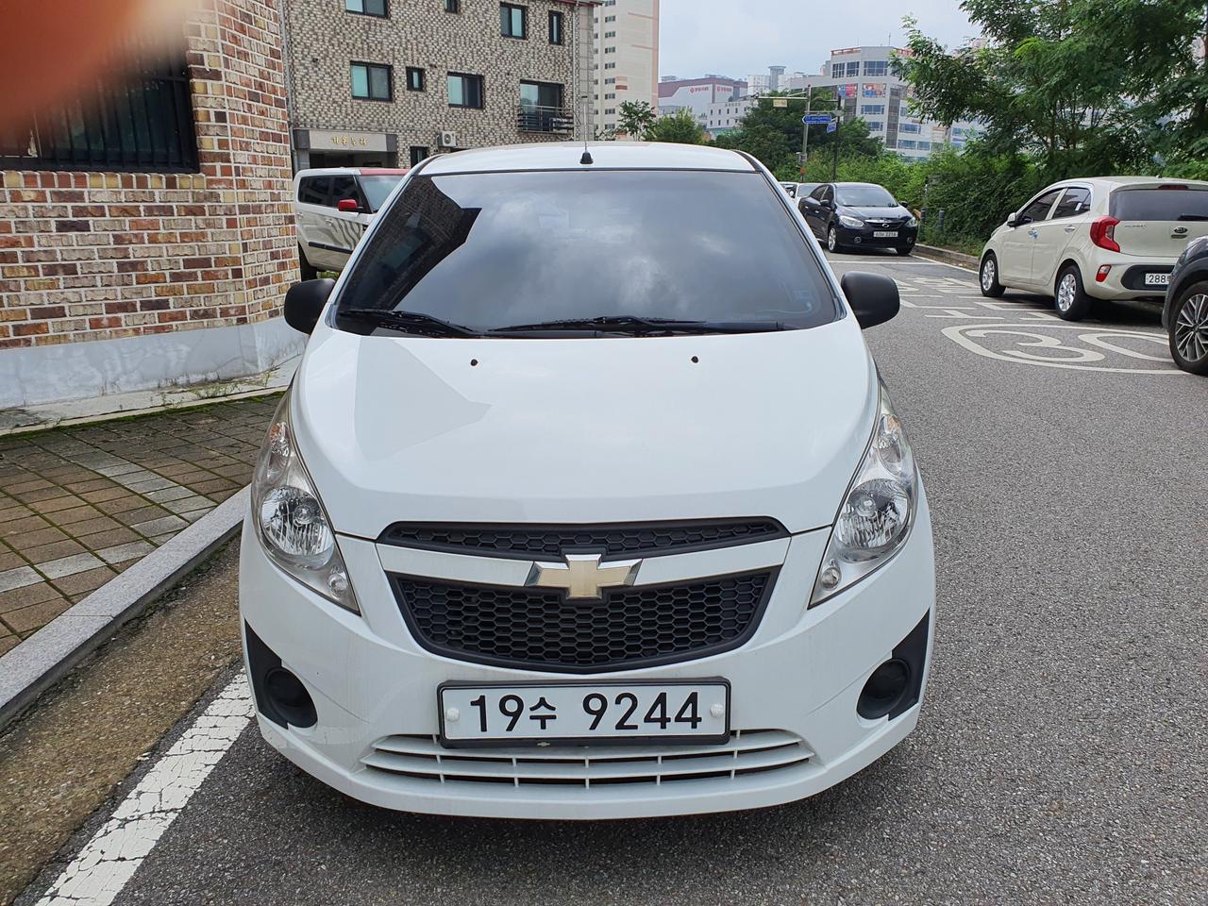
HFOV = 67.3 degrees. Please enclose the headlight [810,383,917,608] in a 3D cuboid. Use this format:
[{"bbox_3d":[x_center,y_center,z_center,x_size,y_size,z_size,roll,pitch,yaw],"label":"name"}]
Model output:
[{"bbox_3d":[0.546,0.090,1.972,0.280,0.340,0.450,-1,17,-1],"label":"headlight"}]

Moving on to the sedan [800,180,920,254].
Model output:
[{"bbox_3d":[5.717,-5.433,20.855,1.810,1.480,4.600,-1,17,-3],"label":"sedan"}]

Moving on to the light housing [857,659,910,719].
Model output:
[{"bbox_3d":[0.571,0.474,1.839,0.107,0.118,0.090,-1,17,-1],"label":"light housing"}]

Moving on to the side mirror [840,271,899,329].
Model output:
[{"bbox_3d":[0.779,-0.457,2.710,0.190,0.160,0.115,-1,17,0],"label":"side mirror"}]

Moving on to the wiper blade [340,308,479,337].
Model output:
[{"bbox_3d":[-0.537,-0.360,2.500,0.430,0.042,0.050,11,20,20],"label":"wiper blade"}]

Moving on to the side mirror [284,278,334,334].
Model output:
[{"bbox_3d":[-0.856,-0.434,2.710,0.190,0.160,0.115,-1,17,0],"label":"side mirror"}]

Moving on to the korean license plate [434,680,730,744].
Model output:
[{"bbox_3d":[-0.035,0.473,1.652,0.530,0.122,0.024,-1,17,0],"label":"korean license plate"}]

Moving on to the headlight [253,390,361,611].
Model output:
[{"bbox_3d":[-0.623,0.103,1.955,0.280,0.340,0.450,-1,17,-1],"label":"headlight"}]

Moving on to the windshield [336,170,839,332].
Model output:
[{"bbox_3d":[-0.055,-0.587,2.559,1.320,0.110,0.890,-1,43,-1],"label":"windshield"}]

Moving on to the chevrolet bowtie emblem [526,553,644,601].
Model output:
[{"bbox_3d":[-0.037,0.223,1.635,0.202,0.080,0.028,-1,7,0],"label":"chevrolet bowtie emblem"}]

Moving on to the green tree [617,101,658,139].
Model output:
[{"bbox_3d":[1.417,-12.798,39.500,2.100,4.800,2.100,0,17,0],"label":"green tree"}]

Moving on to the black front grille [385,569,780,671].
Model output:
[{"bbox_3d":[-0.032,0.306,1.692,0.745,0.145,0.130,-1,17,-1],"label":"black front grille"}]

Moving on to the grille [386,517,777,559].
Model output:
[{"bbox_3d":[-0.034,0.156,1.695,0.790,0.070,0.140,-1,17,-1],"label":"grille"}]

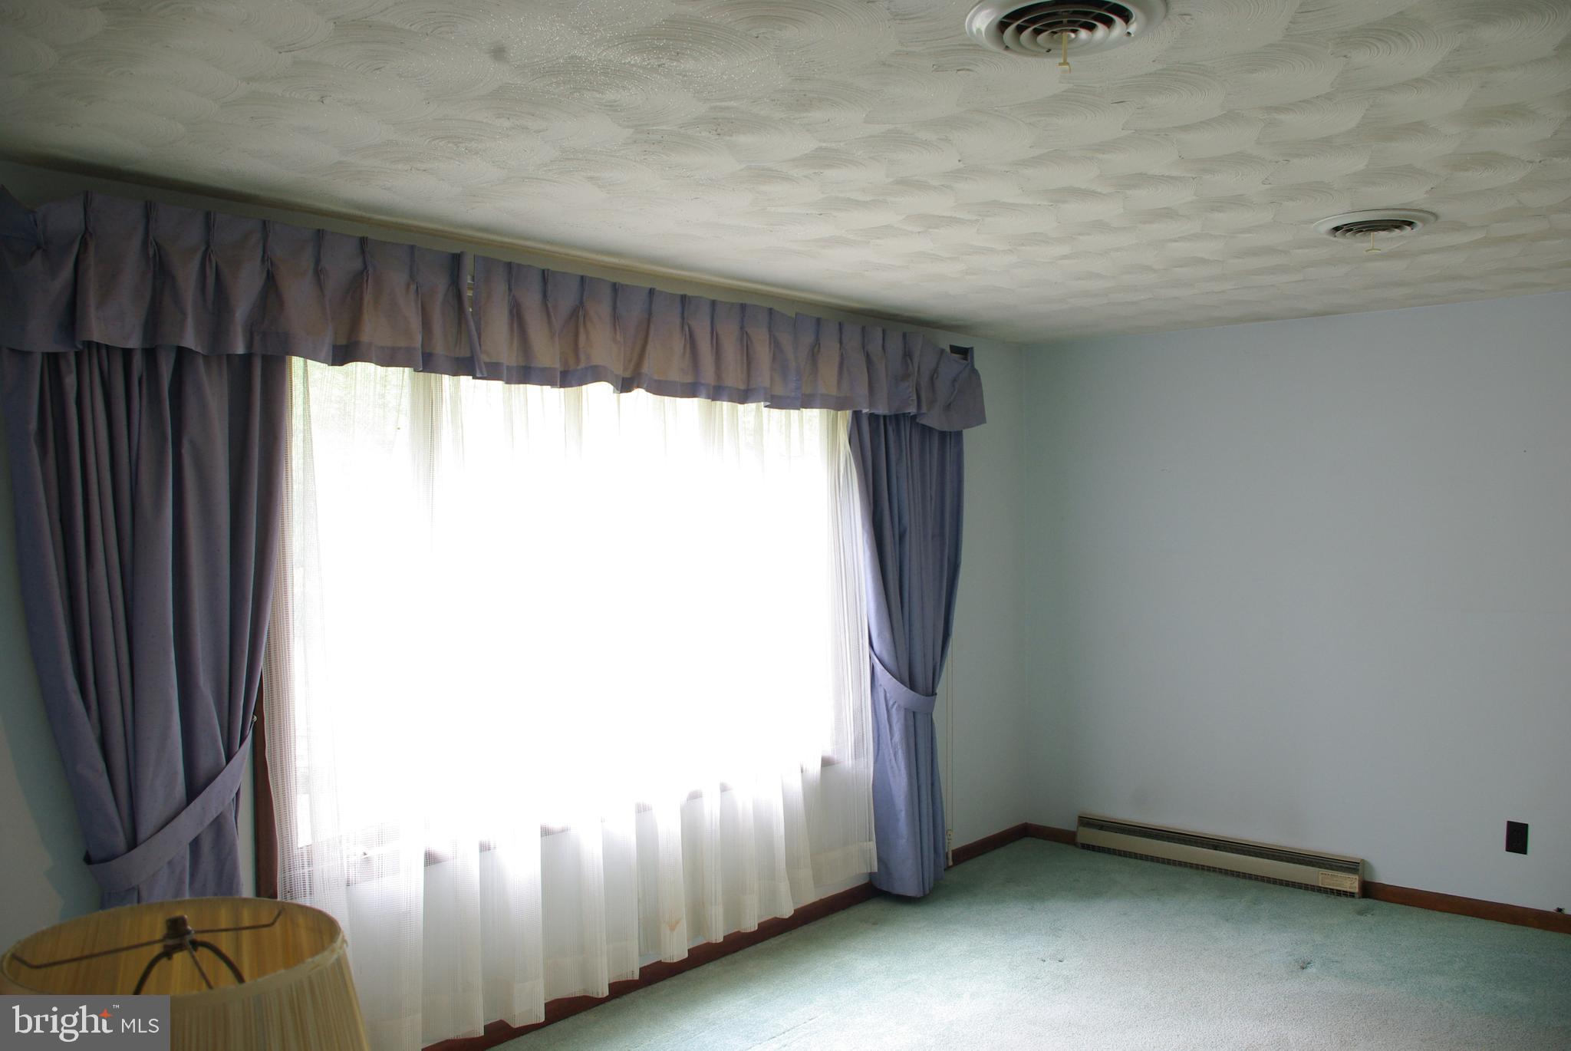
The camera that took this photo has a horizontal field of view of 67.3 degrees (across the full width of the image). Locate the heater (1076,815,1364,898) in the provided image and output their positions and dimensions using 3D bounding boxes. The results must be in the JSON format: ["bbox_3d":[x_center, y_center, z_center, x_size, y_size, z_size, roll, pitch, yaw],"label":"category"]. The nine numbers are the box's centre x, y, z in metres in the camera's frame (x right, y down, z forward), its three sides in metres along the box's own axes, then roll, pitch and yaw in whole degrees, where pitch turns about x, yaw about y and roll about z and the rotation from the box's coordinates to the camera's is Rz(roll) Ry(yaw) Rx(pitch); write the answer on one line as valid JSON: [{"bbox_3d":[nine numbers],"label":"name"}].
[{"bbox_3d":[1.827,1.417,5.055,1.250,0.152,0.060,0,1,42],"label":"heater"}]

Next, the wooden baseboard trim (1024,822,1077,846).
[{"bbox_3d":[1.255,1.470,5.607,0.276,0.069,0.018,0,1,42],"label":"wooden baseboard trim"}]

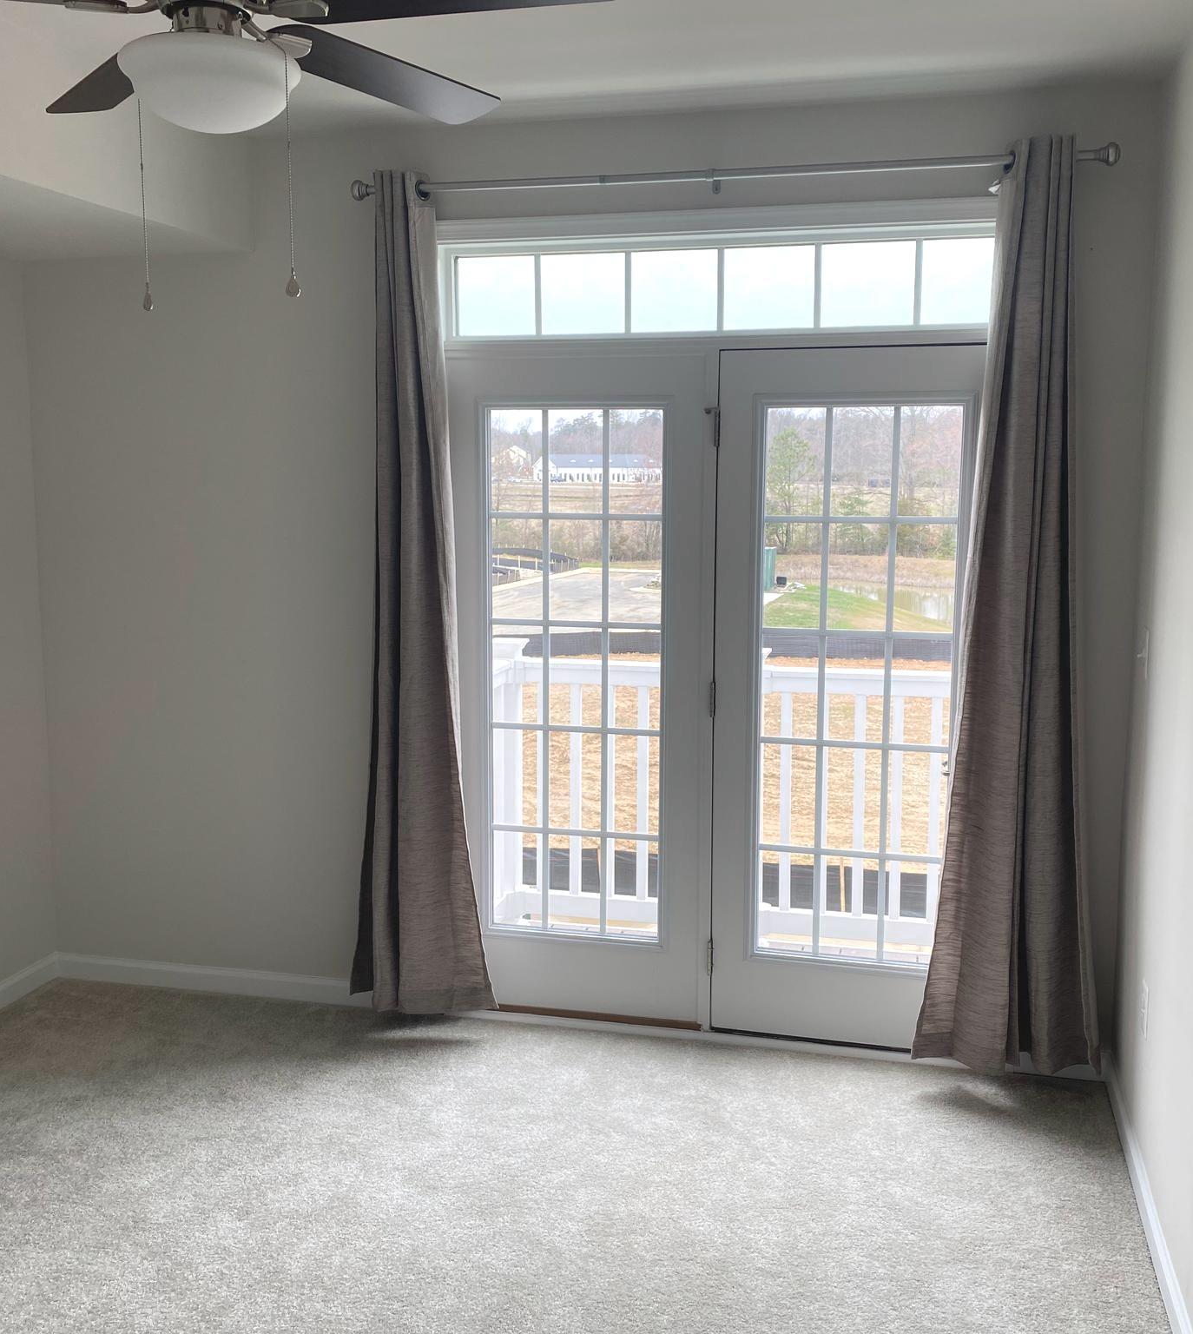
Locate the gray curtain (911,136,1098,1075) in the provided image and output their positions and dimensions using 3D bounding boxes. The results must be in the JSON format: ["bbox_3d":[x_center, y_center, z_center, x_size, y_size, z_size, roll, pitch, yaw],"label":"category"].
[{"bbox_3d":[1.151,-0.111,3.579,0.500,2.495,0.170,2,9,14],"label":"gray curtain"}]

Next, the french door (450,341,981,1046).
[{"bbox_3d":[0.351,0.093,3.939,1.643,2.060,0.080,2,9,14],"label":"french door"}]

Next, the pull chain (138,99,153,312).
[{"bbox_3d":[-0.731,-0.760,2.156,0.022,0.362,0.022,2,9,14],"label":"pull chain"}]

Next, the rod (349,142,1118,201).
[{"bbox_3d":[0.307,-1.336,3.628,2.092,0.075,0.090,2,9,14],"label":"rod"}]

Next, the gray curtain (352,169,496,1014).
[{"bbox_3d":[-0.528,-0.178,3.990,0.500,2.500,0.170,2,9,14],"label":"gray curtain"}]

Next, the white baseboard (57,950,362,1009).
[{"bbox_3d":[-1.221,1.047,4.432,1.323,0.090,0.017,2,9,14],"label":"white baseboard"}]

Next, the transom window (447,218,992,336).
[{"bbox_3d":[0.366,-1.072,3.777,1.648,0.285,0.080,2,9,14],"label":"transom window"}]

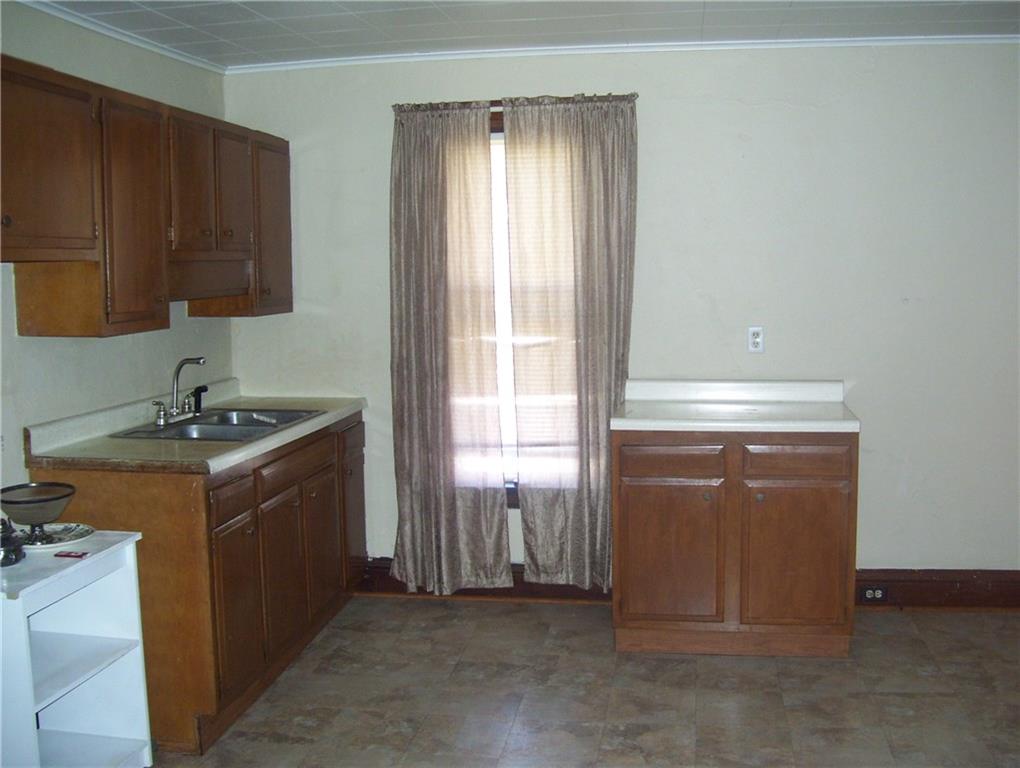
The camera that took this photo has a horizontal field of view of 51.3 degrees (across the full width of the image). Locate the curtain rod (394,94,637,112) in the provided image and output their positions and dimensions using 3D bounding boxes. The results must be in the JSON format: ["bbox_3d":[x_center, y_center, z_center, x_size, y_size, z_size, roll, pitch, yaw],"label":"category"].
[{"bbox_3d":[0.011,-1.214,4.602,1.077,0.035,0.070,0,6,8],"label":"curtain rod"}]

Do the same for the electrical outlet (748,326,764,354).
[{"bbox_3d":[1.072,-0.191,4.616,0.070,0.113,0.010,0,6,8],"label":"electrical outlet"}]

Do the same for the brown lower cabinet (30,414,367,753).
[{"bbox_3d":[-1.100,0.639,4.163,0.616,0.889,1.688,0,6,8],"label":"brown lower cabinet"}]

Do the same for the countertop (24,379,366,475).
[{"bbox_3d":[-1.103,0.125,4.127,0.626,0.141,1.669,0,6,8],"label":"countertop"}]

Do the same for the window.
[{"bbox_3d":[0.023,-0.331,4.782,0.576,1.658,0.099,0,6,8],"label":"window"}]

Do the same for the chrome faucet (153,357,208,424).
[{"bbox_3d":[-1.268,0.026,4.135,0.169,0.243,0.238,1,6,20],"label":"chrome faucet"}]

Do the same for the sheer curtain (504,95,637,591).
[{"bbox_3d":[0.279,-0.151,4.656,0.571,2.185,0.109,0,6,8],"label":"sheer curtain"}]

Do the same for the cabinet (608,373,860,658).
[{"bbox_3d":[0.894,0.523,4.281,0.908,1.018,0.613,0,6,11],"label":"cabinet"}]

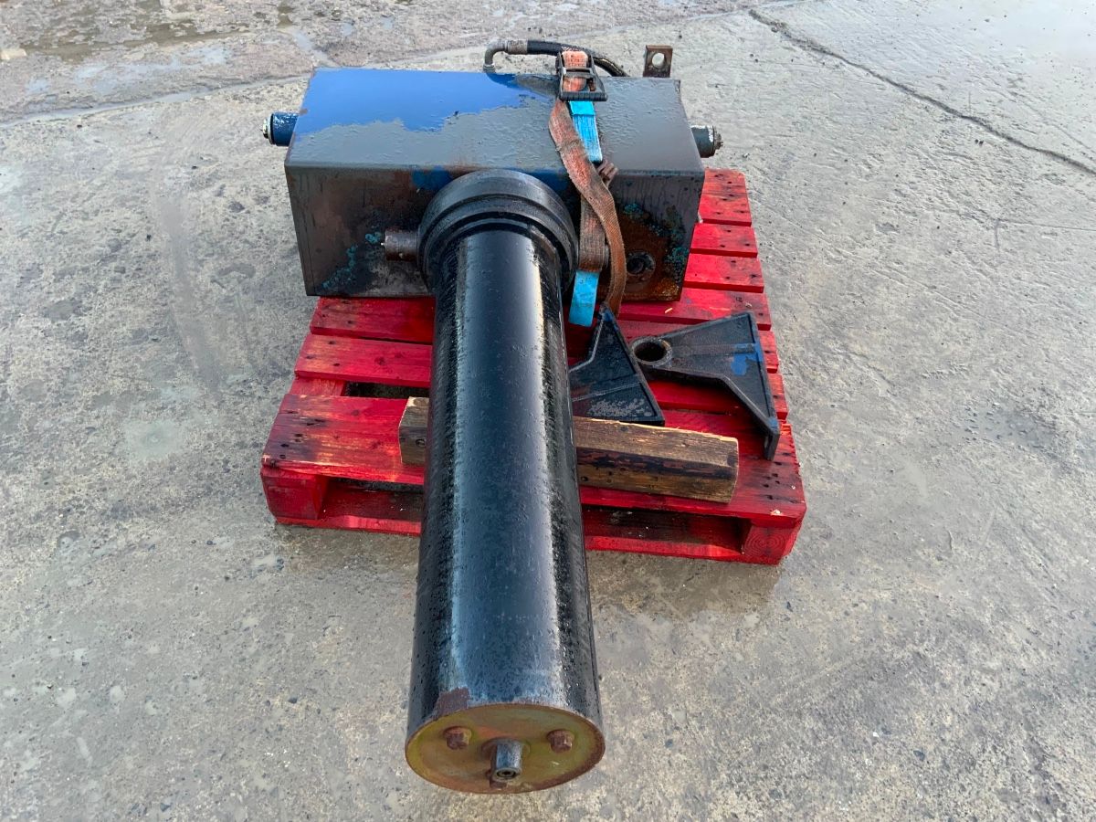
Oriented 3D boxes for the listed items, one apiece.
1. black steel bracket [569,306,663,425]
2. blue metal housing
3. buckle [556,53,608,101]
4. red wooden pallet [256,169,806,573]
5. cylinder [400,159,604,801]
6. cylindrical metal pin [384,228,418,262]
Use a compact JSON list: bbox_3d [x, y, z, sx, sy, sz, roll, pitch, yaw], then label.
[{"bbox_3d":[0.041,-0.048,1.812,0.265,0.088,0.330,-9,47,-13],"label":"black steel bracket"},{"bbox_3d":[-0.113,-0.511,2.079,0.833,0.333,0.402,0,46,-4],"label":"blue metal housing"},{"bbox_3d":[0.074,-0.726,2.011,0.098,0.060,0.155,0,46,-4],"label":"buckle"},{"bbox_3d":[0.001,-0.220,2.160,1.000,0.172,1.175,5,46,0],"label":"red wooden pallet"},{"bbox_3d":[-0.076,0.037,1.479,0.310,0.310,1.120,0,46,-4],"label":"cylinder"},{"bbox_3d":[-0.293,-0.331,1.833,0.073,0.061,0.061,0,46,-4],"label":"cylindrical metal pin"}]

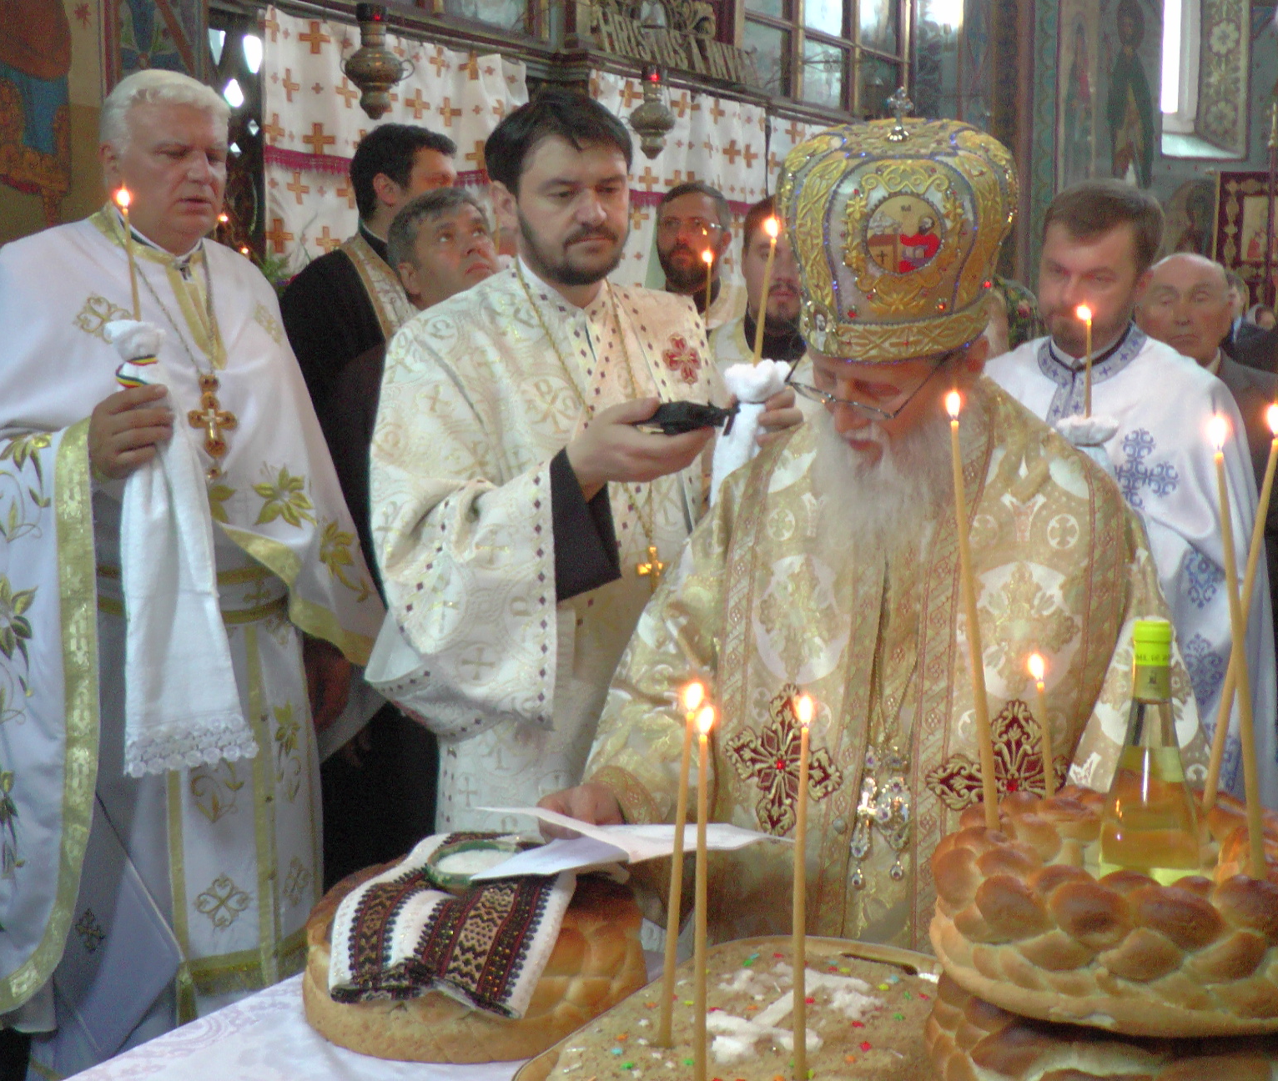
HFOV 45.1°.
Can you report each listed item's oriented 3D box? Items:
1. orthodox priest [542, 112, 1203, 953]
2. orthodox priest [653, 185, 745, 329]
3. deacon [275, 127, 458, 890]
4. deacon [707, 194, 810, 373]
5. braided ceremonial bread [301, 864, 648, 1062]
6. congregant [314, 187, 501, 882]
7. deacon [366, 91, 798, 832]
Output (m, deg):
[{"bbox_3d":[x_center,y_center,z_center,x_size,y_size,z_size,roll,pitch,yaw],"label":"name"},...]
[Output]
[{"bbox_3d":[0.276,0.347,1.866,0.720,1.689,0.550,2,6,12],"label":"orthodox priest"},{"bbox_3d":[0.128,0.088,3.629,0.560,1.831,0.380,3,6,20],"label":"orthodox priest"},{"bbox_3d":[-0.521,0.137,2.982,0.380,1.847,0.550,3,6,15],"label":"deacon"},{"bbox_3d":[0.278,0.154,3.334,0.560,1.766,0.380,1,6,-2],"label":"deacon"},{"bbox_3d":[-0.171,0.419,1.628,0.356,0.105,0.356,1,6,0],"label":"braided ceremonial bread"},{"bbox_3d":[-0.403,0.234,2.760,0.340,1.705,0.520,6,8,42],"label":"congregant"},{"bbox_3d":[-0.098,0.284,2.101,0.600,1.752,0.520,-2,7,-28],"label":"deacon"}]

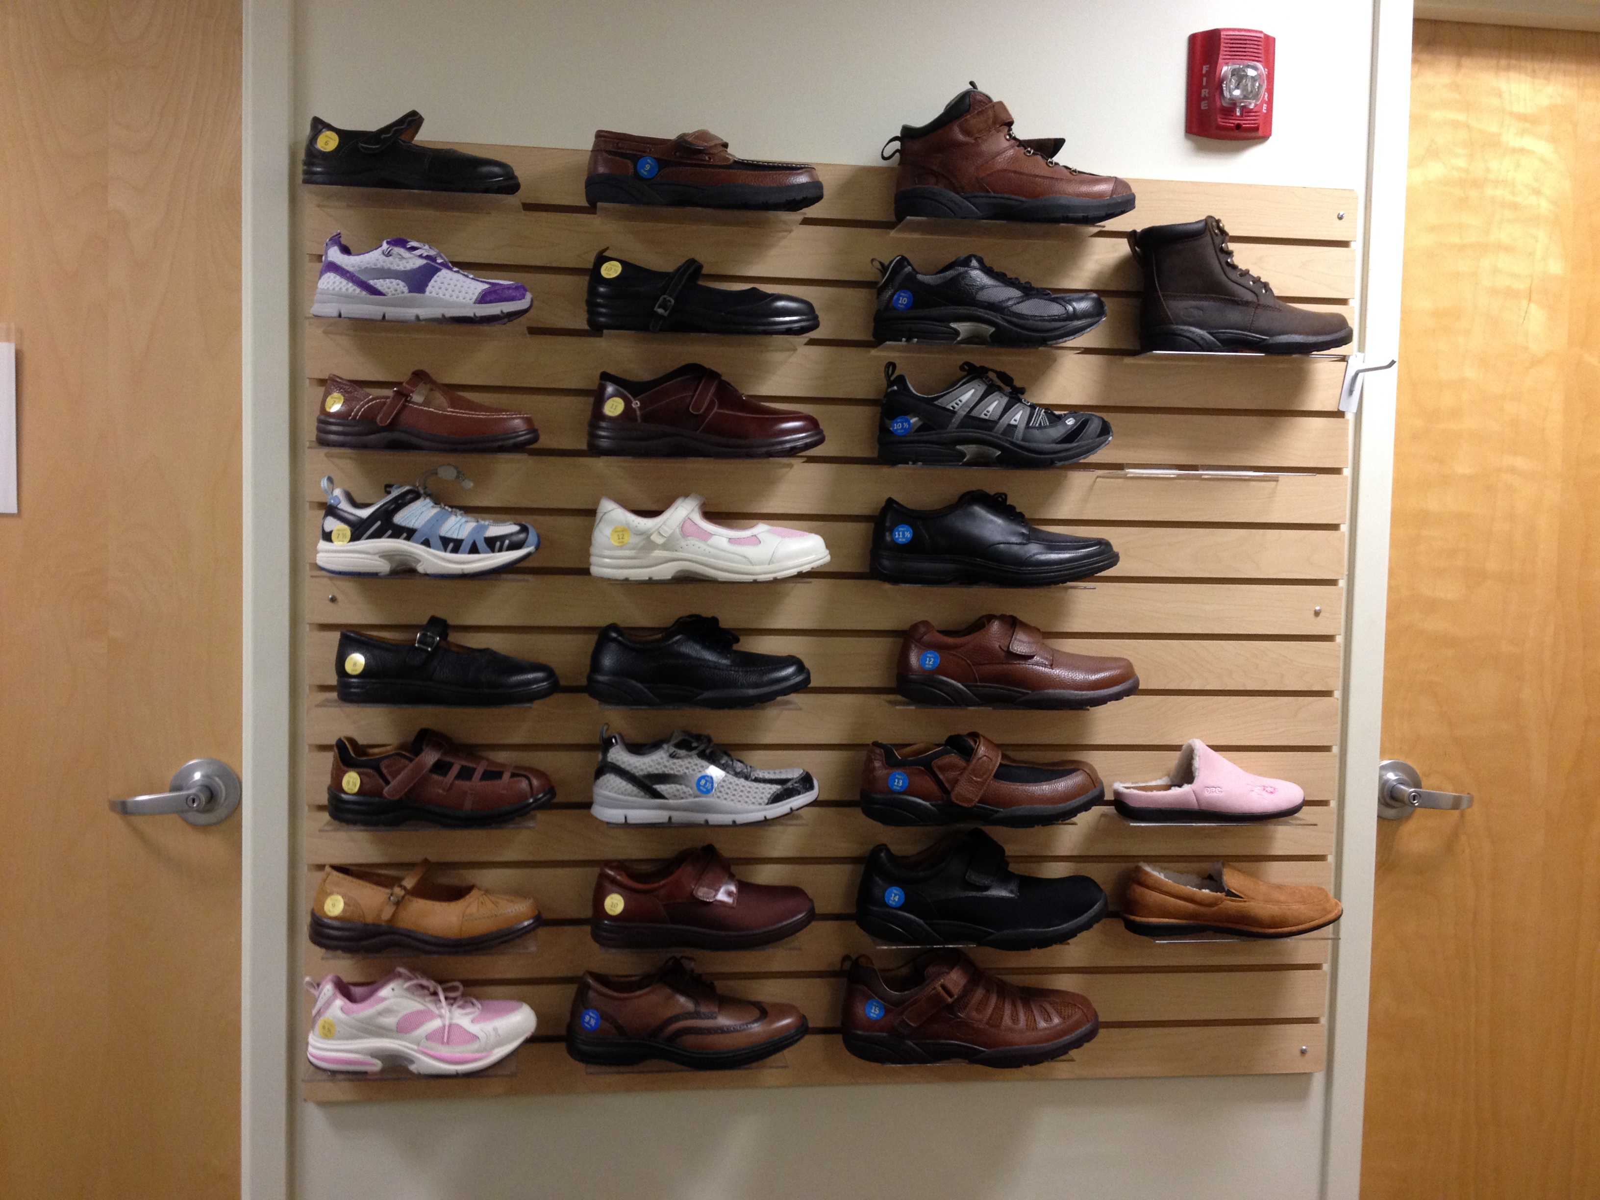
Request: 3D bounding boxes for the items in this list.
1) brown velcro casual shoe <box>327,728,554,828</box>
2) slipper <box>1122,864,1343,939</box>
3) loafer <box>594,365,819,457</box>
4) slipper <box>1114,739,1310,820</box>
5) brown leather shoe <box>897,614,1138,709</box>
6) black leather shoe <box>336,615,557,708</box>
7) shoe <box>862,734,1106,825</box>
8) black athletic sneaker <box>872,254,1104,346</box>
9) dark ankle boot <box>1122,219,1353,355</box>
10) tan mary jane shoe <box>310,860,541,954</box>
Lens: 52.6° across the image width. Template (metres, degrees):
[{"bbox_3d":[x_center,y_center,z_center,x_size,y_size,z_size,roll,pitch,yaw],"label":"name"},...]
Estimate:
[{"bbox_3d":[-0.448,0.219,2.023,0.279,0.118,0.100,1,3,-7],"label":"brown velcro casual shoe"},{"bbox_3d":[0.578,0.397,2.161,0.310,0.093,0.108,1,3,-7],"label":"slipper"},{"bbox_3d":[-0.117,-0.236,2.044,0.294,0.120,0.106,1,3,-6],"label":"loafer"},{"bbox_3d":[0.545,0.238,2.149,0.266,0.102,0.102,1,3,-8],"label":"slipper"},{"bbox_3d":[0.284,0.076,2.100,0.321,0.119,0.114,1,3,-7],"label":"brown leather shoe"},{"bbox_3d":[-0.440,0.073,2.023,0.267,0.103,0.093,1,3,-6],"label":"black leather shoe"},{"bbox_3d":[0.239,0.230,2.114,0.319,0.113,0.118,1,3,-6],"label":"shoe"},{"bbox_3d":[0.242,-0.381,2.068,0.304,0.120,0.110,1,3,-7],"label":"black athletic sneaker"},{"bbox_3d":[0.577,-0.409,2.109,0.306,0.181,0.112,1,3,-8],"label":"dark ankle boot"},{"bbox_3d":[-0.468,0.379,2.033,0.275,0.103,0.100,1,3,-6],"label":"tan mary jane shoe"}]

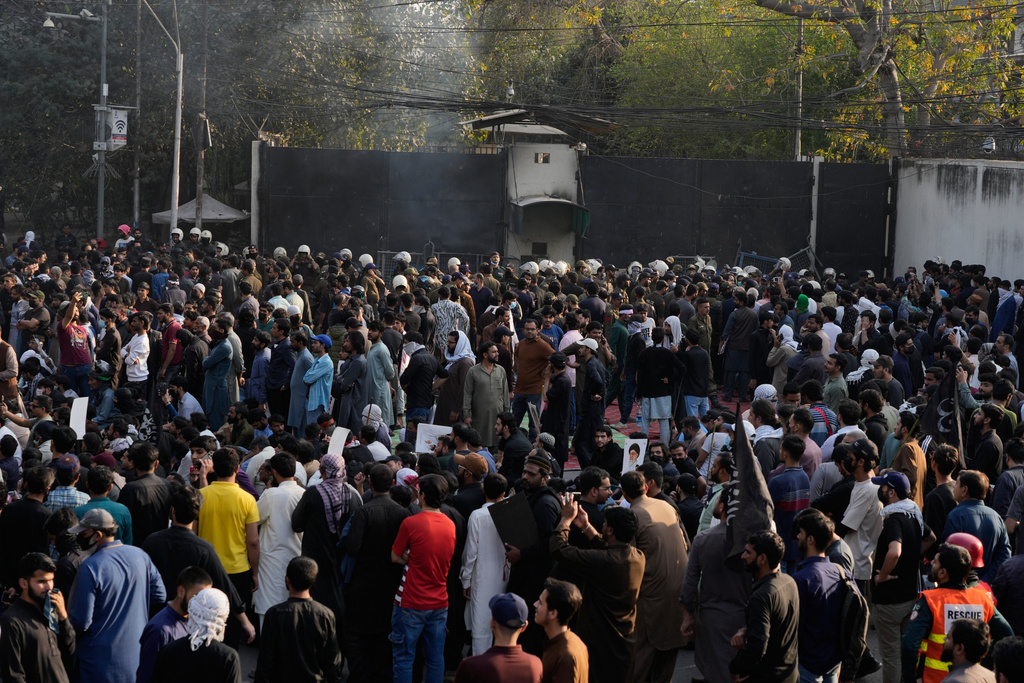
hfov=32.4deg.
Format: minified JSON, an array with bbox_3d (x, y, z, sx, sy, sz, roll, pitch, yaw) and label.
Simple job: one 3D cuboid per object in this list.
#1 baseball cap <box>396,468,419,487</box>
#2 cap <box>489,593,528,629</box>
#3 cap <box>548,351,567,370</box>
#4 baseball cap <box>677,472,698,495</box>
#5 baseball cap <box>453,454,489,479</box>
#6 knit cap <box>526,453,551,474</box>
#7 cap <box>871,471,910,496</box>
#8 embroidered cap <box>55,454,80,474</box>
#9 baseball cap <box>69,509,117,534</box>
[{"bbox_3d":[-0.902,1.168,15.200,0.260,0.140,0.180,-1,2,42],"label":"baseball cap"},{"bbox_3d":[-0.013,1.280,8.600,0.180,0.150,0.265,-1,17,-22],"label":"cap"},{"bbox_3d":[0.537,0.192,20.400,0.180,0.150,0.260,-3,24,-44],"label":"cap"},{"bbox_3d":[1.588,1.256,15.900,0.180,0.150,0.260,-1,16,-27],"label":"baseball cap"},{"bbox_3d":[-0.283,0.862,12.700,0.265,0.145,0.180,25,10,11],"label":"baseball cap"},{"bbox_3d":[0.188,0.847,12.300,0.175,0.110,0.190,4,2,0],"label":"knit cap"},{"bbox_3d":[2.588,0.940,12.000,0.270,0.150,0.180,19,14,30],"label":"cap"},{"bbox_3d":[-3.228,0.883,12.800,0.175,0.100,0.185,1,19,-2],"label":"embroidered cap"},{"bbox_3d":[-2.382,1.015,10.000,0.270,0.140,0.180,-4,6,-13],"label":"baseball cap"}]

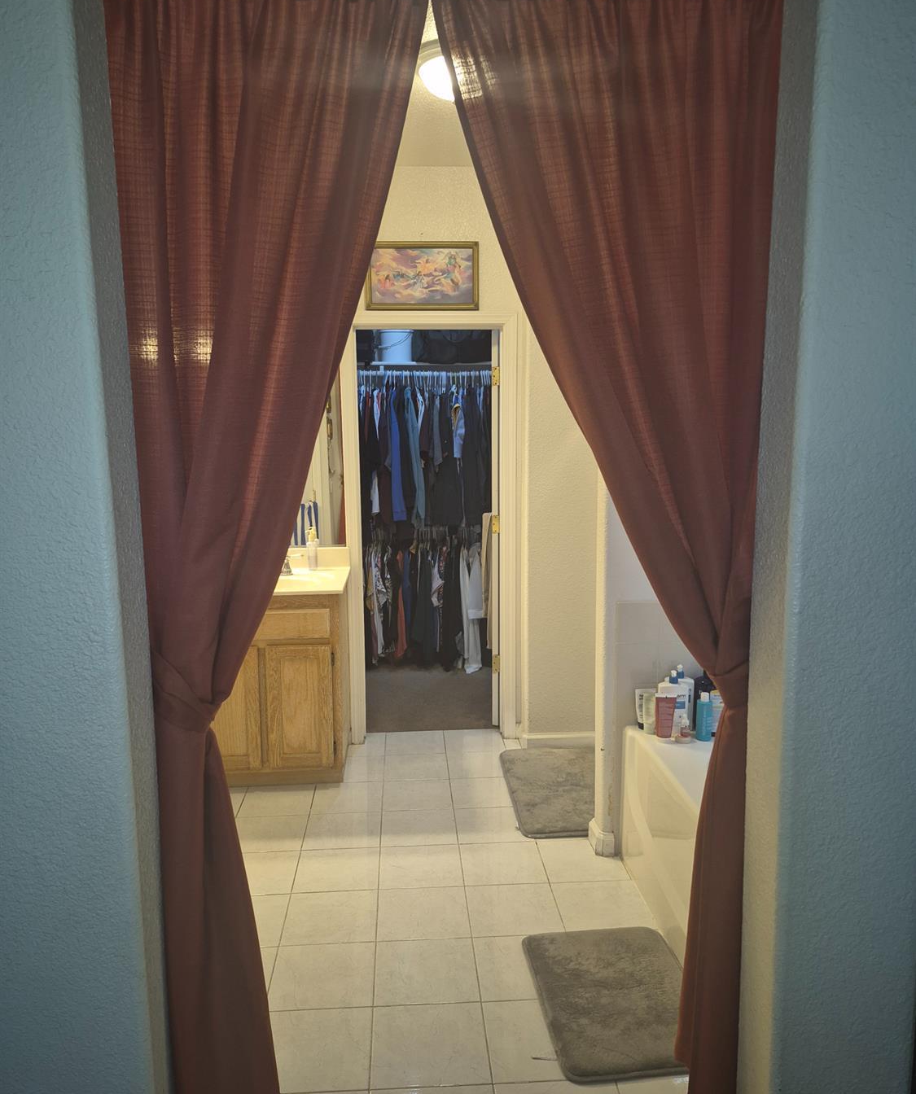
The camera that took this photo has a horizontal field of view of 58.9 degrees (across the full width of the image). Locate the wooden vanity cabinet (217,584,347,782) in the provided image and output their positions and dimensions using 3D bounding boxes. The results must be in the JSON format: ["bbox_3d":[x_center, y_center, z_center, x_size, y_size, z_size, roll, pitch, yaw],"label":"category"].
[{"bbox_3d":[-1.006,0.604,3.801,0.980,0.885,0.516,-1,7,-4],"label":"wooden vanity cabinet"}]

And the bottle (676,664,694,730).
[{"bbox_3d":[0.790,0.531,2.881,0.094,0.230,0.060,1,7,10],"label":"bottle"}]

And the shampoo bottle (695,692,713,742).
[{"bbox_3d":[0.846,0.578,2.780,0.058,0.163,0.055,2,8,17],"label":"shampoo bottle"}]

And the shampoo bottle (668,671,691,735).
[{"bbox_3d":[0.760,0.539,2.844,0.098,0.224,0.060,1,8,15],"label":"shampoo bottle"}]

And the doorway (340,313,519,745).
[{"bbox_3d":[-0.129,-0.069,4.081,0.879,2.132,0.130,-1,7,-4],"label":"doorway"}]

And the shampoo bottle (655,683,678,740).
[{"bbox_3d":[0.722,0.578,2.803,0.073,0.158,0.045,1,8,15],"label":"shampoo bottle"}]

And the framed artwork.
[{"bbox_3d":[-0.170,-1.291,3.862,0.542,0.313,0.030,-1,7,-4],"label":"framed artwork"}]

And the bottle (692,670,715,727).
[{"bbox_3d":[0.891,0.530,2.899,0.080,0.225,0.065,2,8,17],"label":"bottle"}]

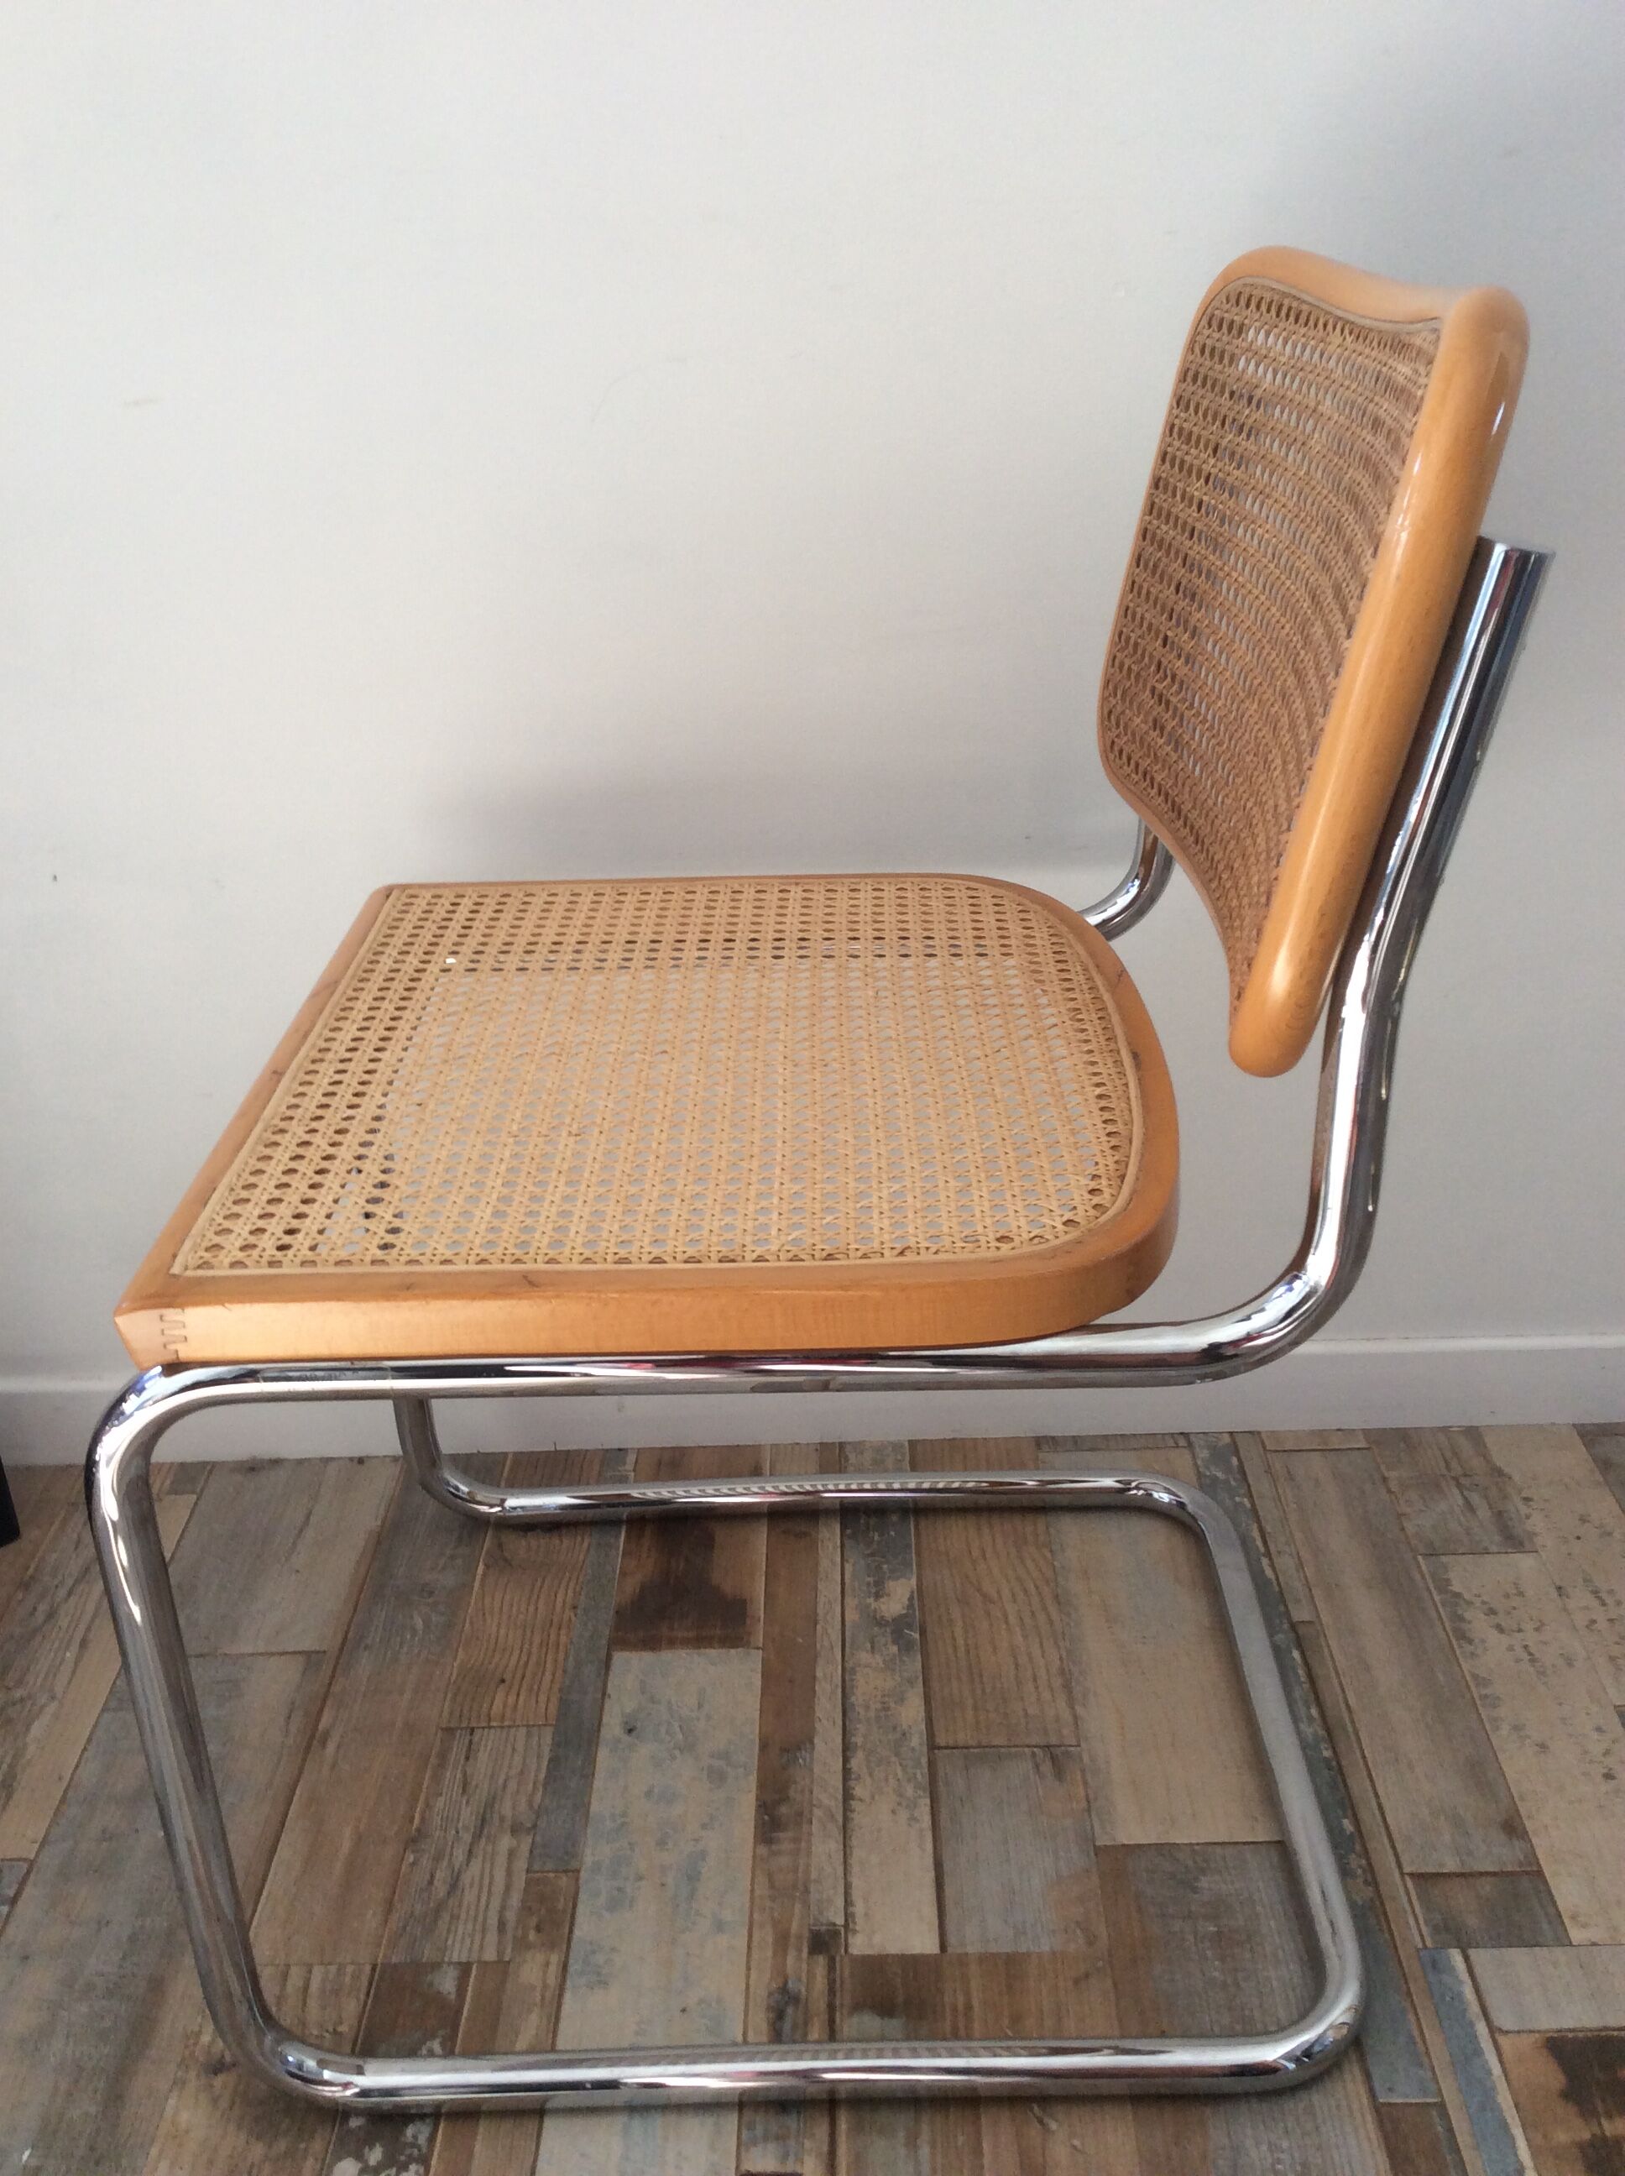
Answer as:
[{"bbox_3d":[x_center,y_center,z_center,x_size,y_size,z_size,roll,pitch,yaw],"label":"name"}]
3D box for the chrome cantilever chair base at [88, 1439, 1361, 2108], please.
[{"bbox_3d":[-0.009,0.195,1.084,0.558,0.419,0.483,-2,25,2],"label":"chrome cantilever chair base"}]

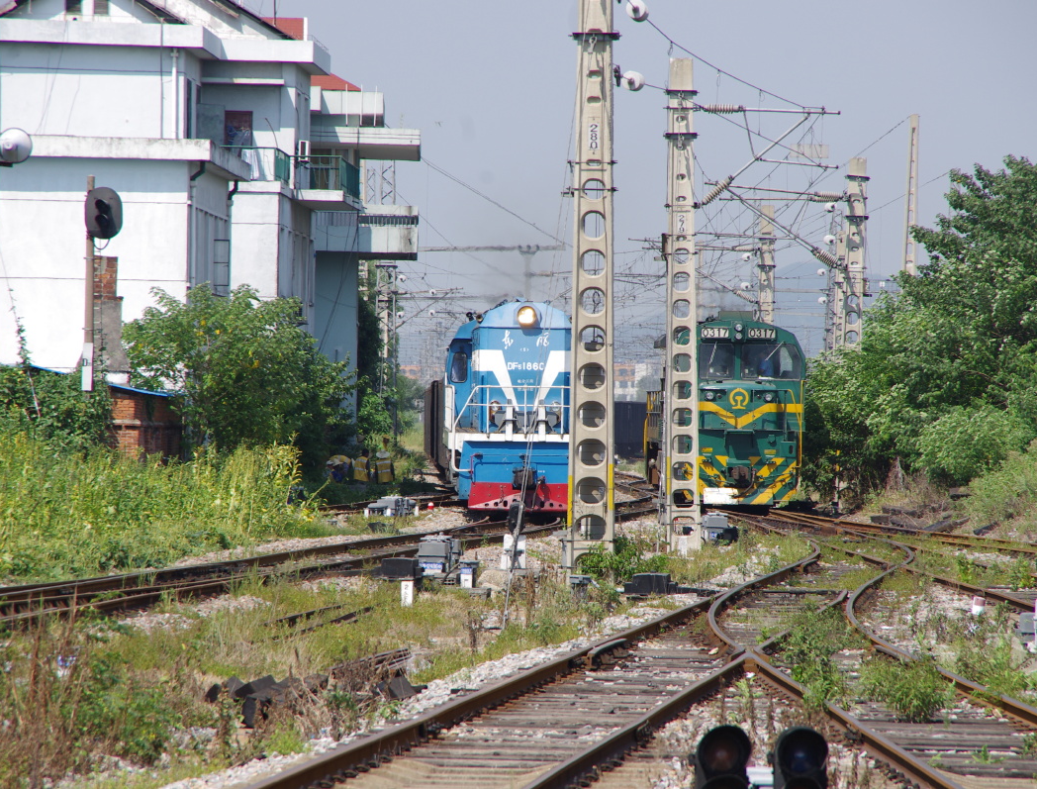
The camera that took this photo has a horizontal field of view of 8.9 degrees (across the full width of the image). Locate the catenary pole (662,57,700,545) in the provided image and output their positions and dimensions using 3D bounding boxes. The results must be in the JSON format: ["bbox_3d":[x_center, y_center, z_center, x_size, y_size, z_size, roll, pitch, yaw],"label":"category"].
[{"bbox_3d":[2.888,-1.574,117.000,0.600,8.650,0.320,0,0,0],"label":"catenary pole"}]

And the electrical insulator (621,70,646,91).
[{"bbox_3d":[1.443,-3.920,83.300,0.280,0.260,0.320,0,0,7],"label":"electrical insulator"}]

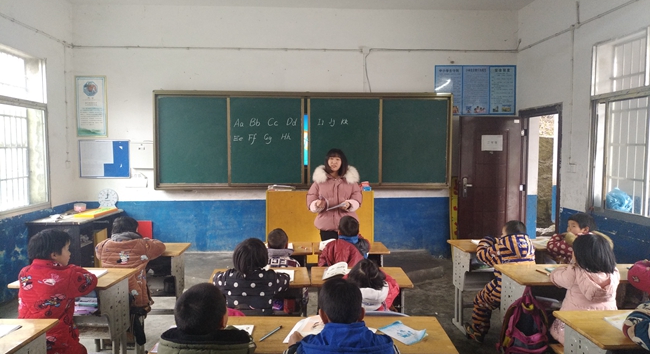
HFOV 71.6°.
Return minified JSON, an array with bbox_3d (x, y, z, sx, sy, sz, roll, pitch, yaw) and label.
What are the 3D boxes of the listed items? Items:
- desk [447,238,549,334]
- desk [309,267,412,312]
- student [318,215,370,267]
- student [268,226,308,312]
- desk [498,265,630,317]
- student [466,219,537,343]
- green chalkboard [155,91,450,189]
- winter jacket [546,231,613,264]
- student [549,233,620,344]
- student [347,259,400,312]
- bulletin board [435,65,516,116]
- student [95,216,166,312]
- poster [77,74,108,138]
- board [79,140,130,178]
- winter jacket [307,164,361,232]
[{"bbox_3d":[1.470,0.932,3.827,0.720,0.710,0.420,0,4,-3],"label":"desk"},{"bbox_3d":[0.220,0.990,2.919,0.610,0.710,0.400,0,4,-1],"label":"desk"},{"bbox_3d":[0.132,0.793,3.381,0.390,0.990,0.500,0,3,-2],"label":"student"},{"bbox_3d":[-0.287,0.849,3.370,0.380,0.900,0.500,0,4,-1],"label":"student"},{"bbox_3d":[1.474,0.975,2.927,0.610,0.705,0.410,0,4,0],"label":"desk"},{"bbox_3d":[1.301,0.807,3.442,0.420,0.960,0.480,-2,4,-27],"label":"student"},{"bbox_3d":[-0.266,-0.499,6.336,4.120,1.344,0.120,0,4,-3],"label":"green chalkboard"},{"bbox_3d":[1.883,0.626,3.401,0.420,0.490,0.370,-3,5,-40],"label":"winter jacket"},{"bbox_3d":[1.430,0.847,2.509,0.380,1.050,0.470,-1,4,-15],"label":"student"},{"bbox_3d":[0.275,0.912,2.584,0.360,0.910,0.480,-1,4,-10],"label":"student"},{"bbox_3d":[2.101,-1.195,6.257,1.148,0.682,0.020,0,4,-3],"label":"bulletin board"},{"bbox_3d":[-1.385,0.805,3.308,0.480,1.030,0.500,-1,4,-8],"label":"student"},{"bbox_3d":[-3.291,-0.990,6.352,0.420,0.855,0.020,0,3,-2],"label":"poster"},{"bbox_3d":[-3.129,-0.247,6.401,0.700,0.539,0.025,0,3,-2],"label":"board"},{"bbox_3d":[0.083,0.201,4.376,0.540,0.650,0.400,0,3,-2],"label":"winter jacket"}]

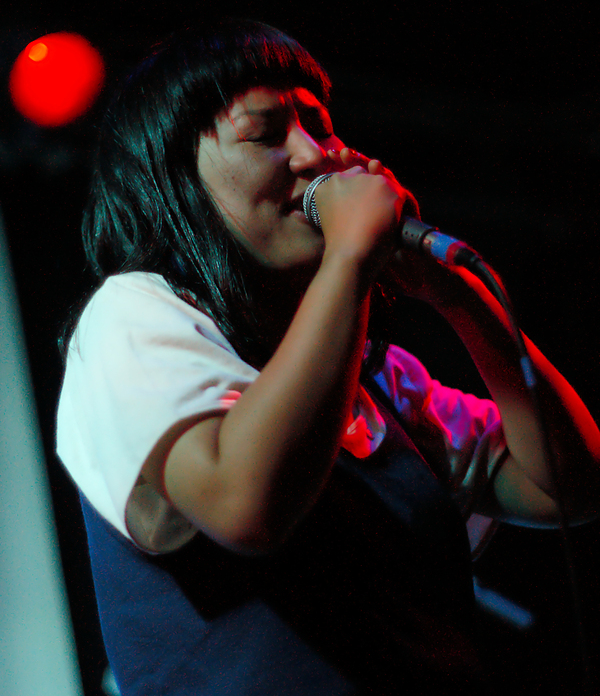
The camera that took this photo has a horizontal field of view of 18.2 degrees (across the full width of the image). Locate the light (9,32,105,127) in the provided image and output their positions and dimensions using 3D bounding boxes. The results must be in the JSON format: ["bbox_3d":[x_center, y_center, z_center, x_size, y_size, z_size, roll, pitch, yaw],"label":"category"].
[{"bbox_3d":[-0.597,-0.661,4.600,0.230,0.230,0.240,-9,12,-3],"label":"light"}]

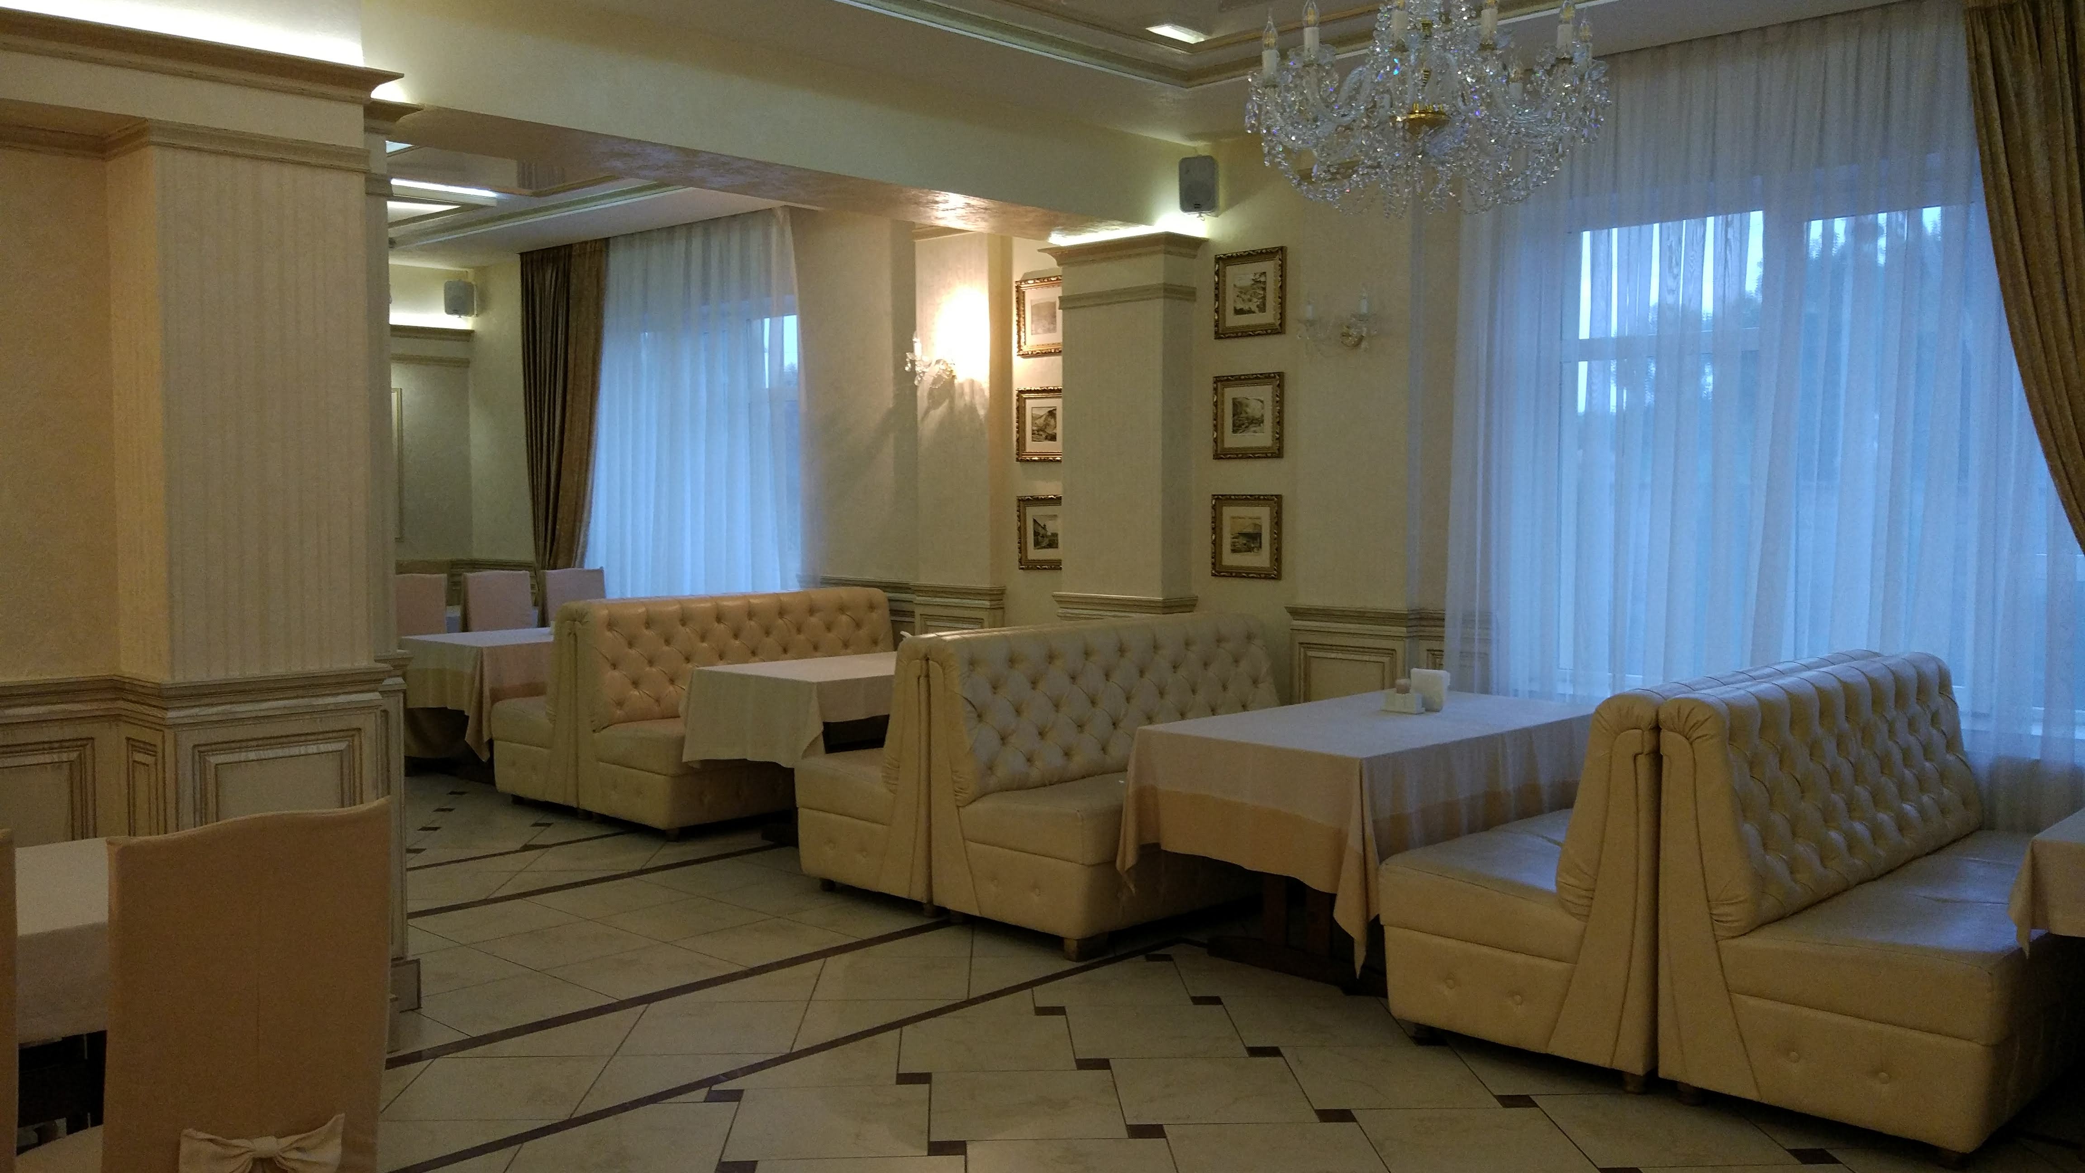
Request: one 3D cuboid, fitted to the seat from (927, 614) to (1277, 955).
[{"bbox_3d":[0.472,0.644,6.142,0.713,1.004,1.698,3,4,44],"label":"seat"}]

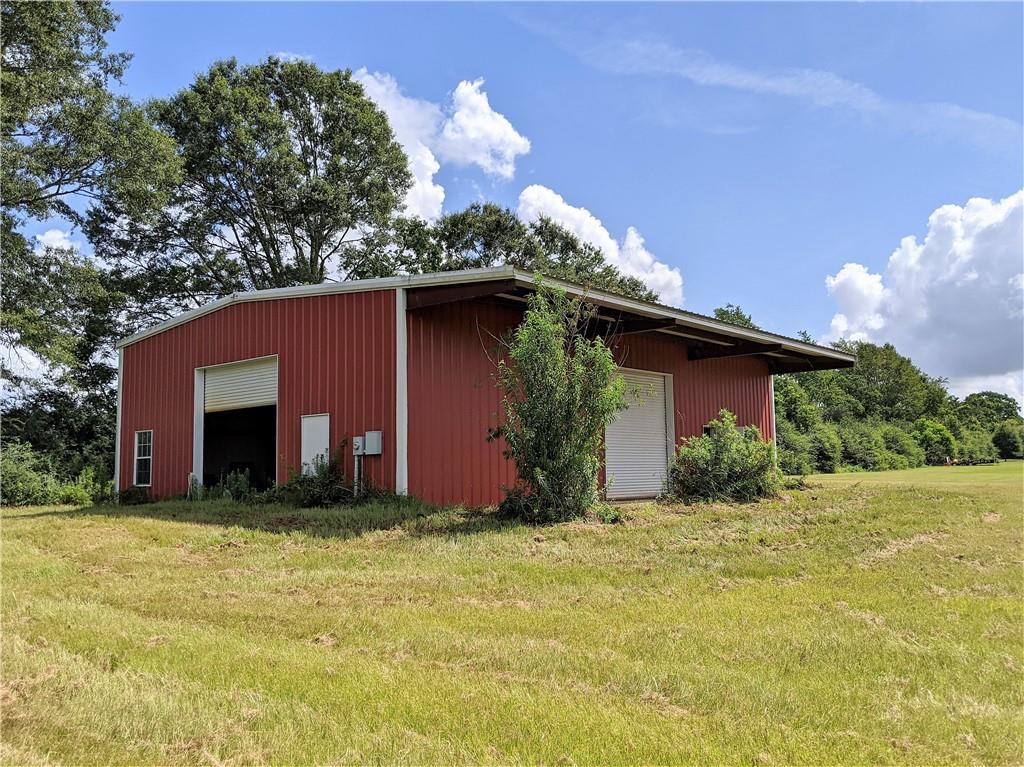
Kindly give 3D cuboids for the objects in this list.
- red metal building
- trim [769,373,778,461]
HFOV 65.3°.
[{"bbox_3d":[0.165,0.870,26.073,15.408,5.299,18.563,-5,-7,40],"label":"red metal building"},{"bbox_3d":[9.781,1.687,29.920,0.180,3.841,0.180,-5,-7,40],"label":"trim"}]

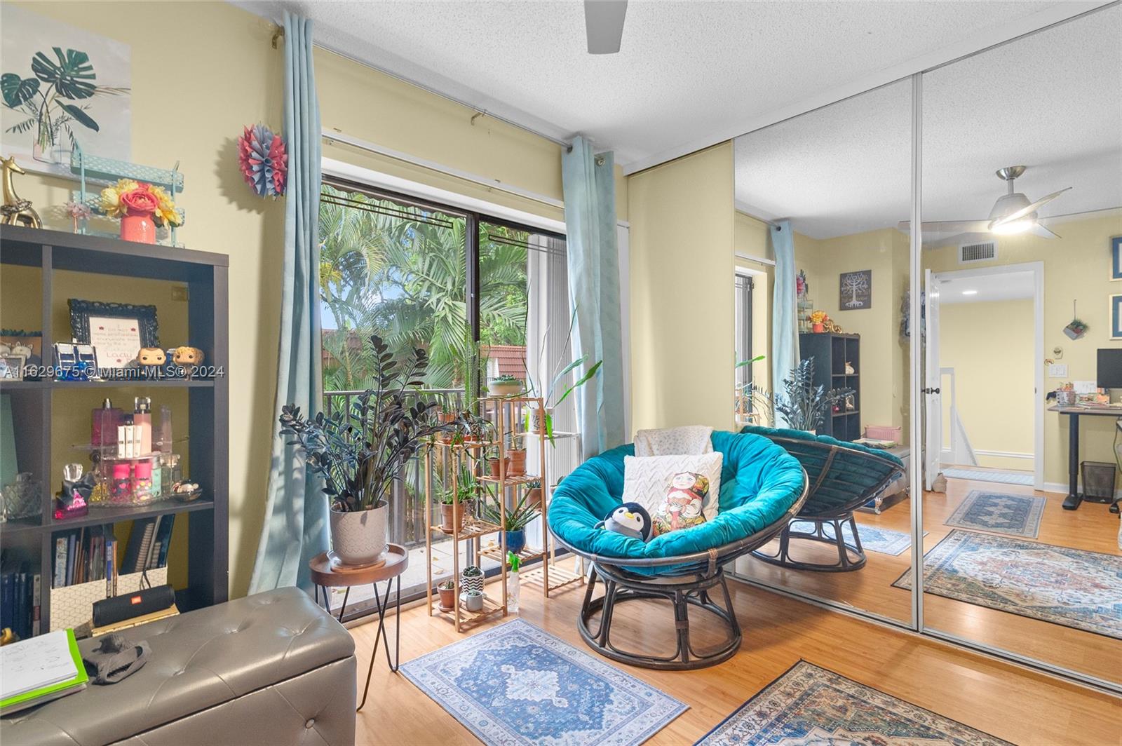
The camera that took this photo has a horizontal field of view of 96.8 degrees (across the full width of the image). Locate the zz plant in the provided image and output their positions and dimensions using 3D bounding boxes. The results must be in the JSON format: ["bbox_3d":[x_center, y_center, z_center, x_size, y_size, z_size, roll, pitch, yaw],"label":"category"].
[{"bbox_3d":[-0.680,0.168,1.733,0.580,0.610,0.560,0,0,-22],"label":"zz plant"}]

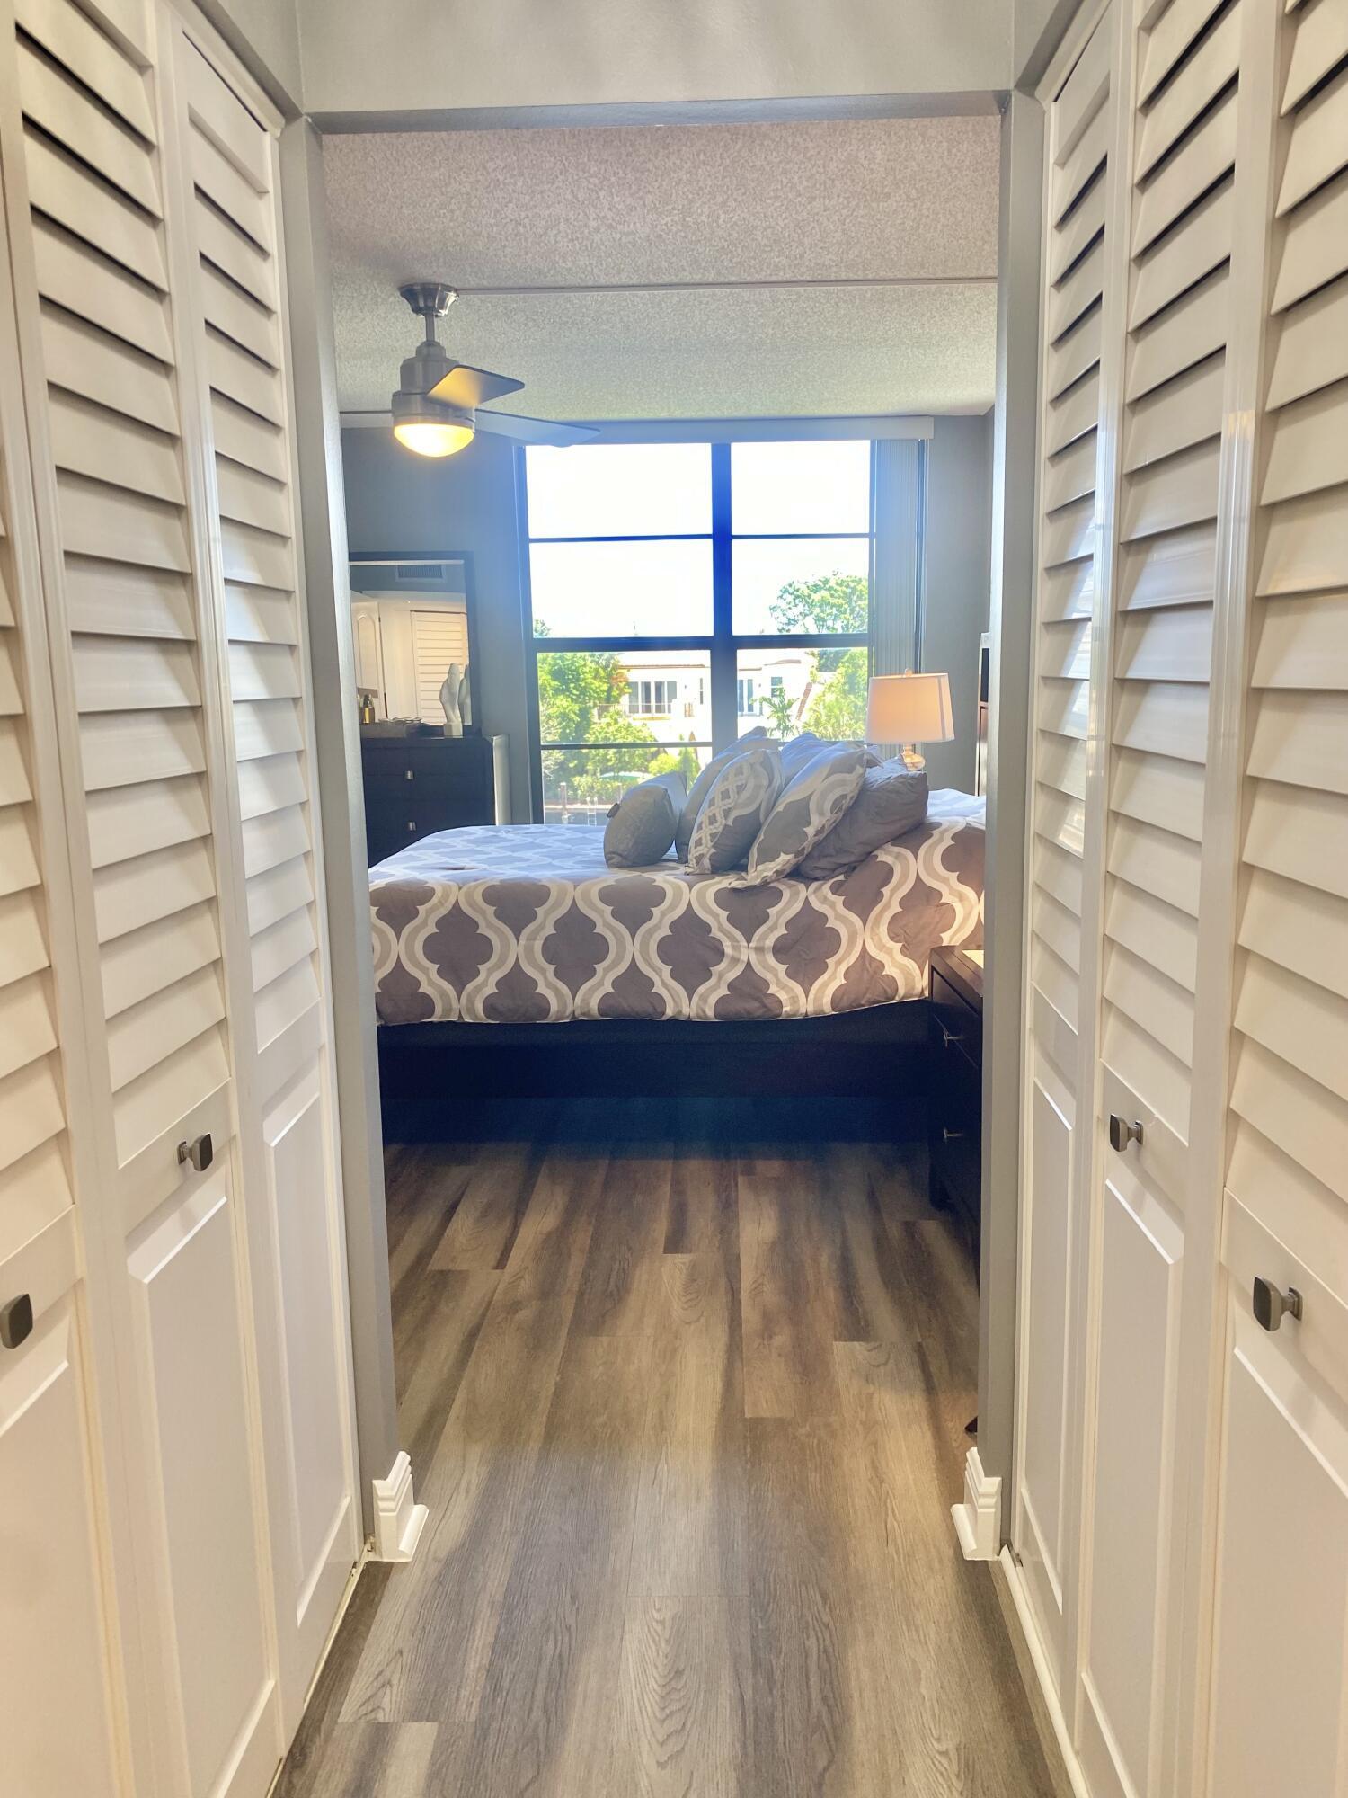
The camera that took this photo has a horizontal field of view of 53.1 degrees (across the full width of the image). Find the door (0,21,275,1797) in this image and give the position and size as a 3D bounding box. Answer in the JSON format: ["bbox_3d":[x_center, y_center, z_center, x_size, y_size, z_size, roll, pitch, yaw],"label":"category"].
[{"bbox_3d":[-0.534,0.113,1.375,0.035,2.030,0.378,-1,10,2],"label":"door"}]

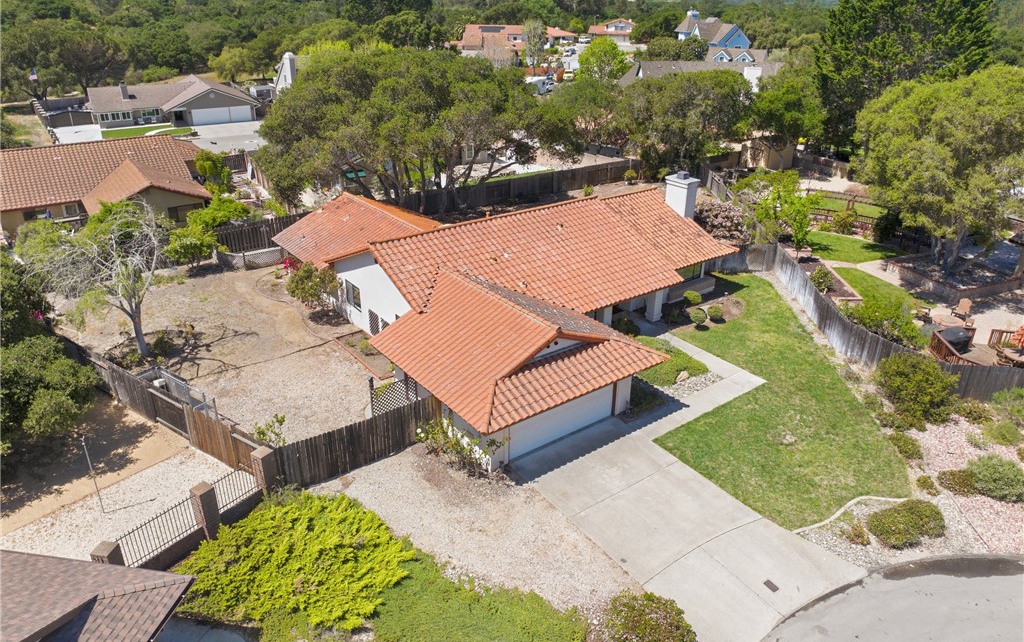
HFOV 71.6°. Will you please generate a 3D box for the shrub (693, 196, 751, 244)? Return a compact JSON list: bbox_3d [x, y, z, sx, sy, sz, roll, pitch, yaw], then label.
[{"bbox_3d":[13.500,-6.600,45.600,3.600,2.600,3.300,8,26,15],"label":"shrub"}]

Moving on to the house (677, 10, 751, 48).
[{"bbox_3d":[38.919,-53.994,137.000,15.000,10.000,13.000,7,26,13],"label":"house"}]

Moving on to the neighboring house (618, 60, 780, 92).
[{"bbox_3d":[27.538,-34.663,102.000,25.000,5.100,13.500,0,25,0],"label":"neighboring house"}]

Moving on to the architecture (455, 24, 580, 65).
[{"bbox_3d":[0.368,-69.577,174.000,30.000,6.000,20.000,0,25,0],"label":"architecture"}]

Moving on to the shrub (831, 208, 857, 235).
[{"bbox_3d":[21.900,-6.600,46.800,1.600,1.550,1.500,12,28,23],"label":"shrub"}]

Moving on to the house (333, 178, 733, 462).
[{"bbox_3d":[0.491,-3.093,34.756,19.800,5.400,21.600,-18,31,-33],"label":"house"}]

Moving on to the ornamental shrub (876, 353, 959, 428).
[{"bbox_3d":[15.550,2.500,27.100,2.800,2.350,2.600,16,30,30],"label":"ornamental shrub"}]

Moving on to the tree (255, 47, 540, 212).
[{"bbox_3d":[-8.500,-13.700,51.300,20.500,10.300,16.000,-4,26,-8],"label":"tree"}]

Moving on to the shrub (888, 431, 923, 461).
[{"bbox_3d":[13.950,4.420,25.150,1.080,0.750,1.100,16,30,30],"label":"shrub"}]

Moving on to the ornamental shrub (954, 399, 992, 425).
[{"bbox_3d":[17.750,3.470,27.350,1.450,0.680,1.250,18,31,33],"label":"ornamental shrub"}]

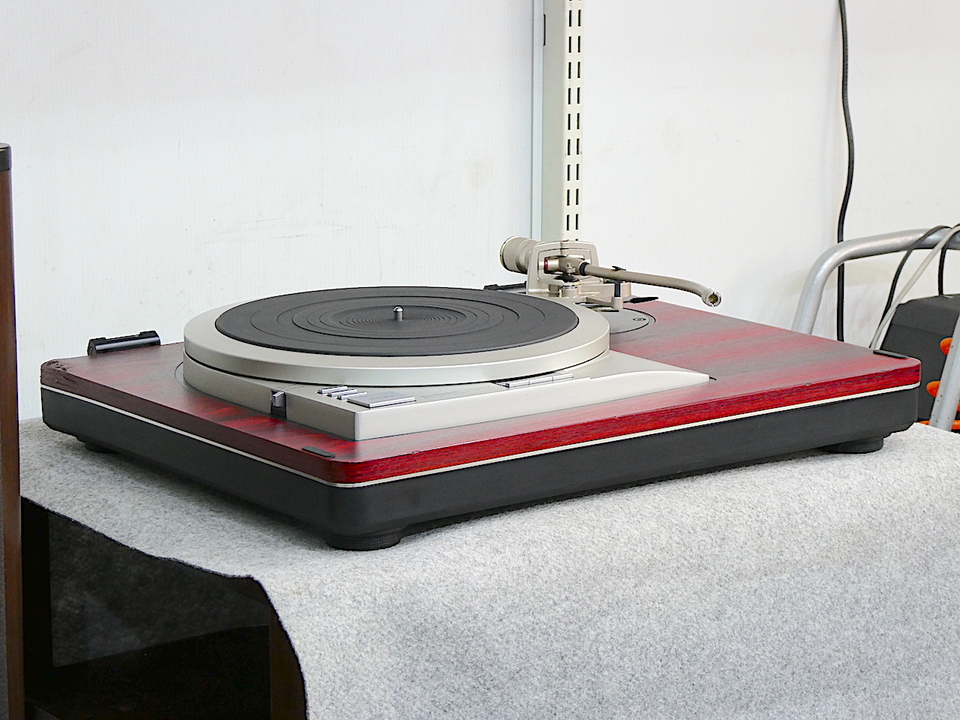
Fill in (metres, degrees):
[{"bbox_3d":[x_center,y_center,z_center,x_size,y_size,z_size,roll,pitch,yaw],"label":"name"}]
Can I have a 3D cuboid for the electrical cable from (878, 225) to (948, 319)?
[{"bbox_3d":[0.431,-0.088,2.700,0.075,0.095,0.040,-5,12,-23],"label":"electrical cable"}]

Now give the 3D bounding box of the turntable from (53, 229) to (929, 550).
[{"bbox_3d":[0.000,0.002,2.150,0.558,0.140,0.451,-9,14,-35],"label":"turntable"}]

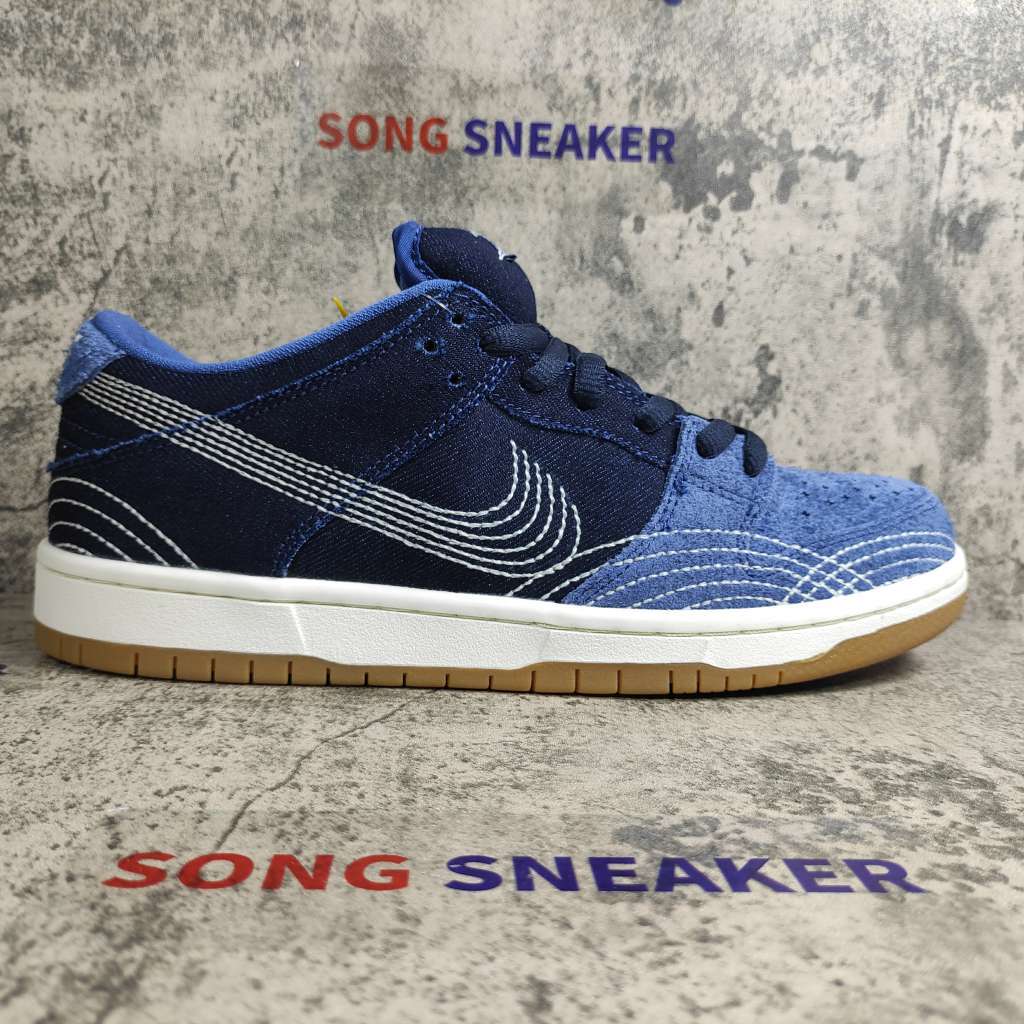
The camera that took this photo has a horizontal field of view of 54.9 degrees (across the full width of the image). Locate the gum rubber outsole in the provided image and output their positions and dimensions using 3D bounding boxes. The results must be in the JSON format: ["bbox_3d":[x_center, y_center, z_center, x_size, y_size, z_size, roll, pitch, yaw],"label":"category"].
[{"bbox_3d":[0.003,0.035,0.320,0.300,0.021,0.107,1,6,-7],"label":"gum rubber outsole"}]

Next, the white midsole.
[{"bbox_3d":[0.004,0.023,0.319,0.301,0.030,0.109,1,6,-7],"label":"white midsole"}]

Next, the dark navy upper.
[{"bbox_3d":[0.006,-0.033,0.314,0.296,0.111,0.104,1,6,-7],"label":"dark navy upper"}]

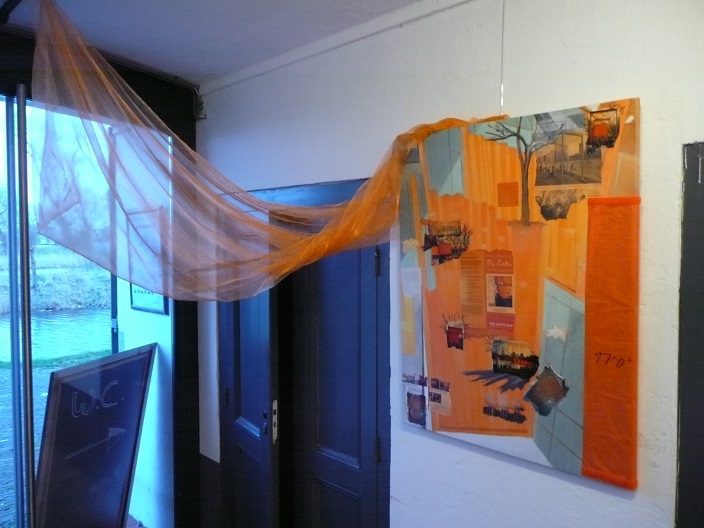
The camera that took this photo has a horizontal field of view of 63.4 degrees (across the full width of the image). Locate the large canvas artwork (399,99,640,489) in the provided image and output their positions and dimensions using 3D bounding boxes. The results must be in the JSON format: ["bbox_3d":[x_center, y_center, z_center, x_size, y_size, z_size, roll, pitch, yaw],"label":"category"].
[{"bbox_3d":[0.482,0.075,1.811,0.800,1.040,0.045,2,3,45],"label":"large canvas artwork"}]

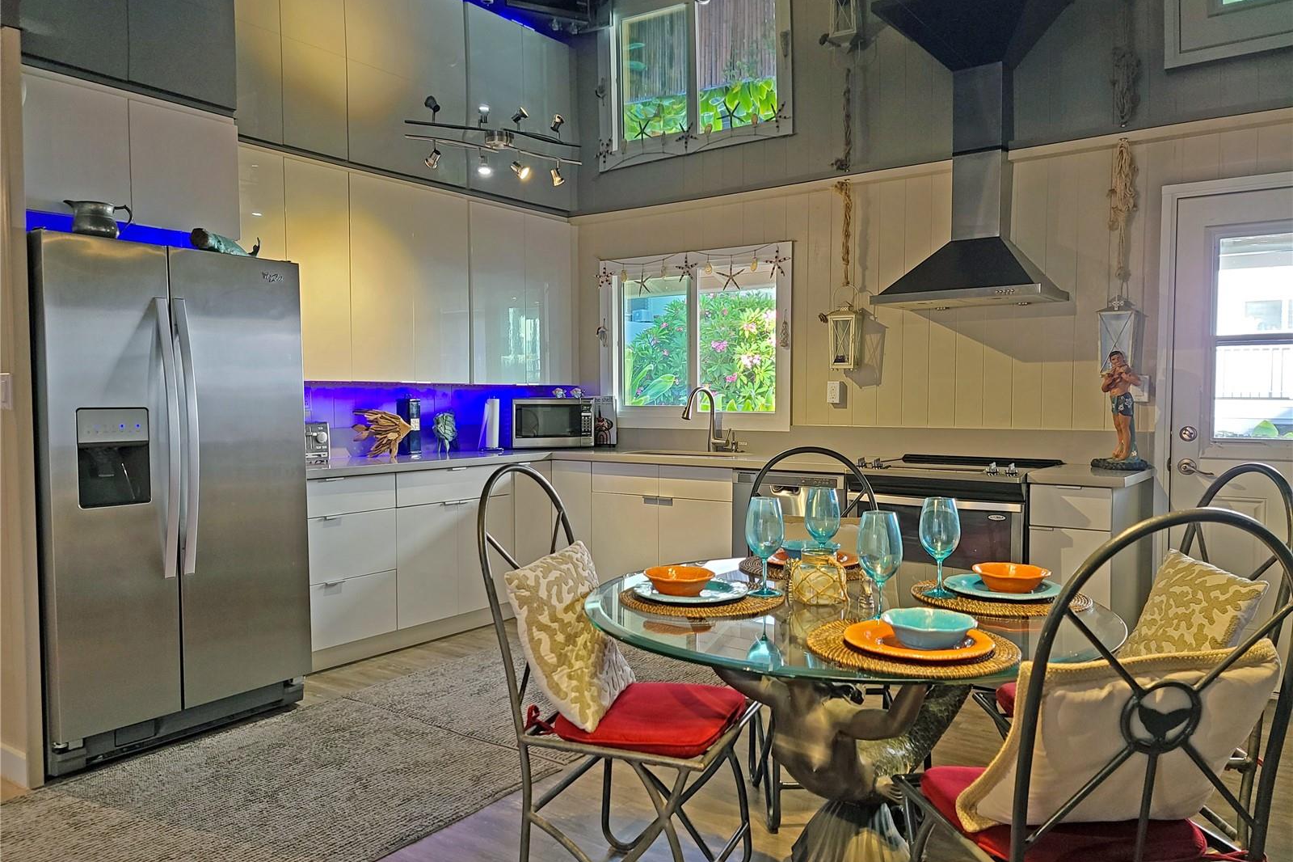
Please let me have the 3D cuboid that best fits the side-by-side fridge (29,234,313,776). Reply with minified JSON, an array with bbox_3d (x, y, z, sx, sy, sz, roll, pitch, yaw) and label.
[{"bbox_3d":[-1.908,0.236,3.527,0.860,1.762,0.900,1,3,37],"label":"side-by-side fridge"}]

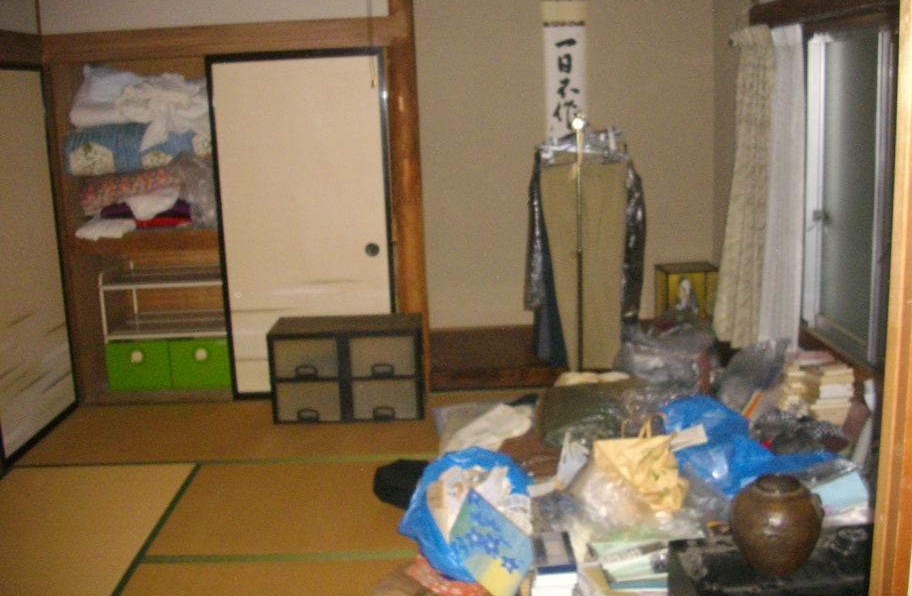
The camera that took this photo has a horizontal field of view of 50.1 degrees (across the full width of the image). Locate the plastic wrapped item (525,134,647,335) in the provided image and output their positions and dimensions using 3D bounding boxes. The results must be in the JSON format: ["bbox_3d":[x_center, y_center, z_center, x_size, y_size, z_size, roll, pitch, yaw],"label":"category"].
[{"bbox_3d":[0.657,-0.328,4.936,0.590,0.990,0.350,-2,12,1],"label":"plastic wrapped item"}]

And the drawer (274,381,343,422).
[{"bbox_3d":[-0.694,0.456,4.813,0.317,0.210,0.330,-2,12,1],"label":"drawer"}]

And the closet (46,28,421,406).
[{"bbox_3d":[-1.114,-0.448,5.178,1.750,1.870,0.700,-2,12,1],"label":"closet"}]

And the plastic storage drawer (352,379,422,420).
[{"bbox_3d":[-0.331,0.442,4.806,0.320,0.215,0.330,-2,12,1],"label":"plastic storage drawer"}]

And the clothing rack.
[{"bbox_3d":[0.654,-0.248,4.896,0.440,1.290,0.460,-2,12,1],"label":"clothing rack"}]

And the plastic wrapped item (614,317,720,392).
[{"bbox_3d":[1.050,0.245,4.841,0.460,0.360,0.400,-2,12,1],"label":"plastic wrapped item"}]

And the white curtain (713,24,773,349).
[{"bbox_3d":[1.289,-0.506,4.453,0.180,1.350,0.450,-2,12,1],"label":"white curtain"}]

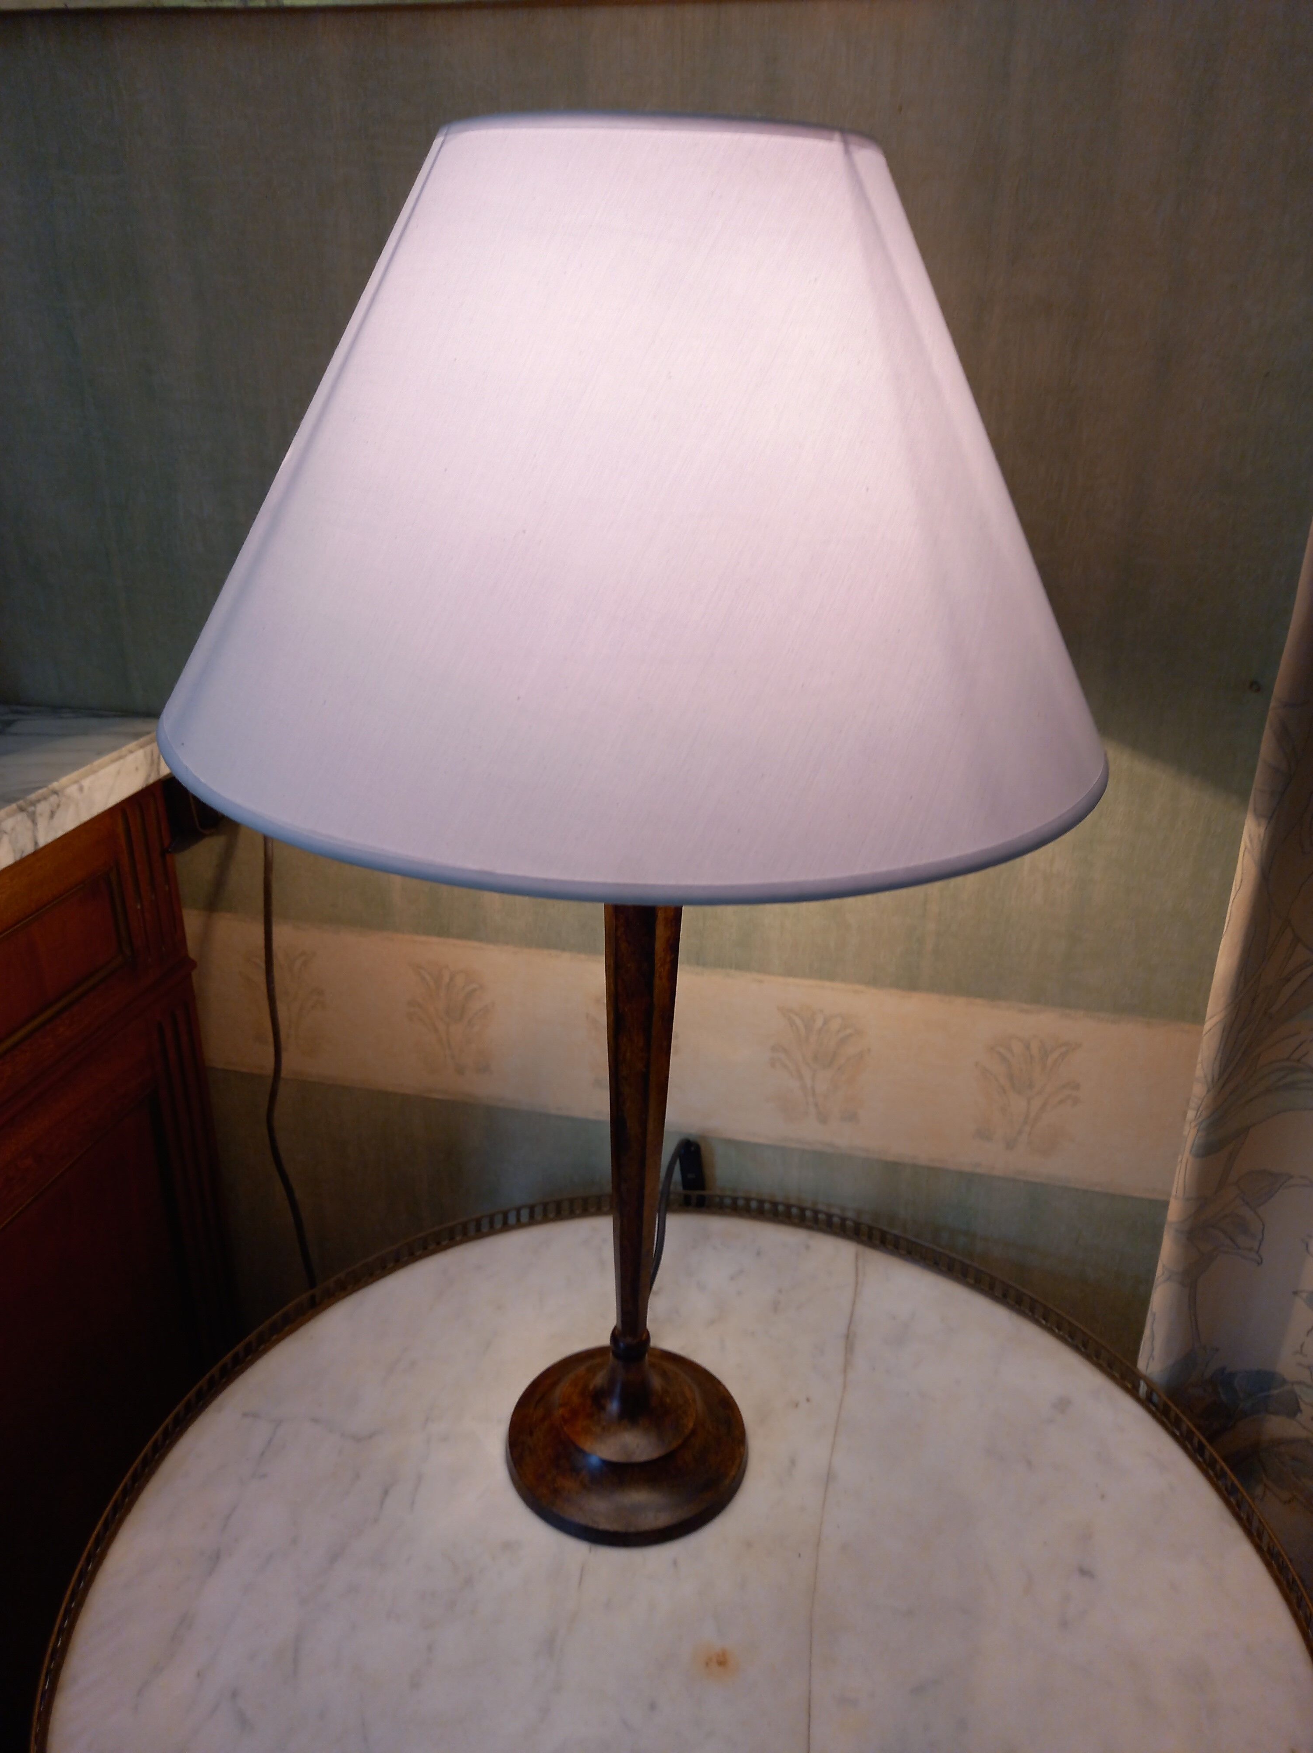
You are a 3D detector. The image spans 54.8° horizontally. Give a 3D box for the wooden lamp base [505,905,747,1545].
[{"bbox_3d":[-0.010,0.134,0.654,0.140,0.427,0.140,2,23,0],"label":"wooden lamp base"}]

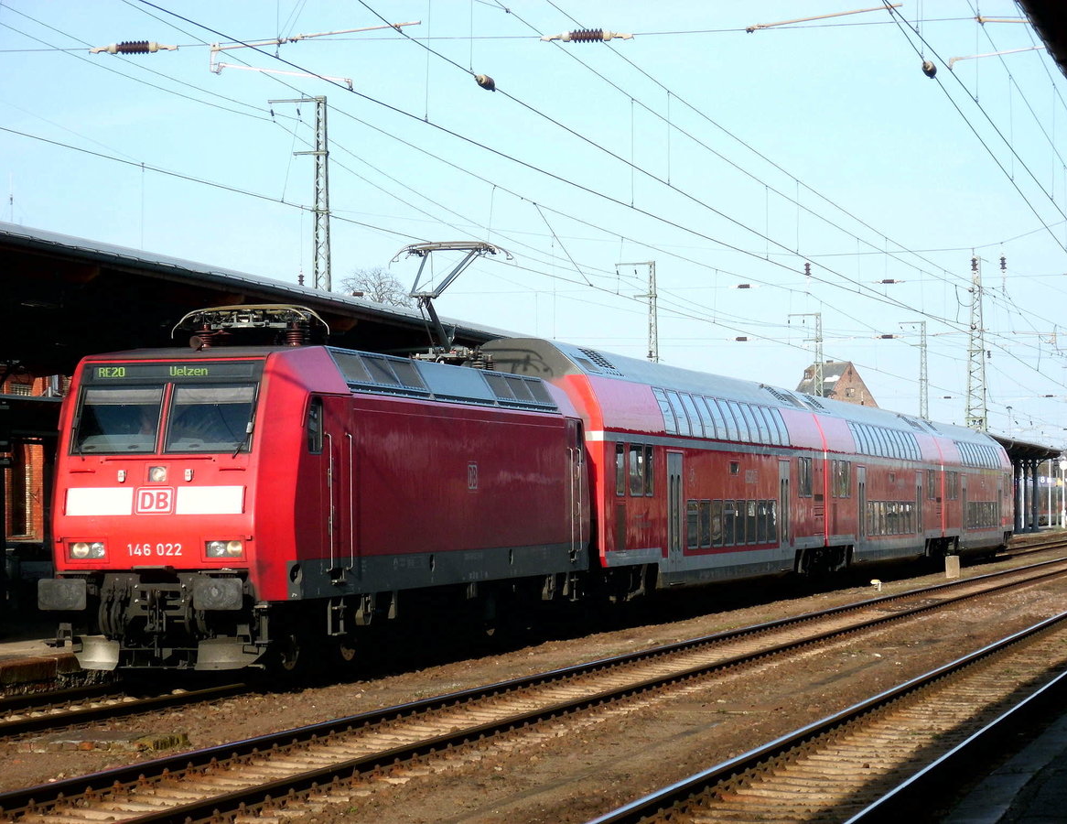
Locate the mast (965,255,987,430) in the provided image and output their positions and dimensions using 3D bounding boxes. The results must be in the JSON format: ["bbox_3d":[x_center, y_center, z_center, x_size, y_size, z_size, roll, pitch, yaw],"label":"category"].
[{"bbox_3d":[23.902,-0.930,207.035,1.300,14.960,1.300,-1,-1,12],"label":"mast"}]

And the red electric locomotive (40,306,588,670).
[{"bbox_3d":[-2.282,1.023,50.280,2.980,4.380,18.900,-1,-1,12],"label":"red electric locomotive"}]

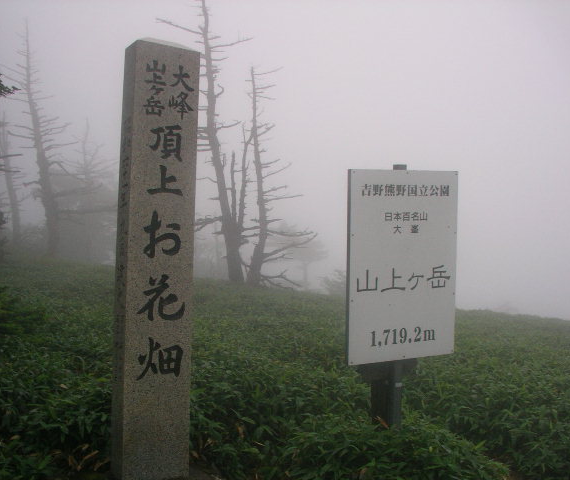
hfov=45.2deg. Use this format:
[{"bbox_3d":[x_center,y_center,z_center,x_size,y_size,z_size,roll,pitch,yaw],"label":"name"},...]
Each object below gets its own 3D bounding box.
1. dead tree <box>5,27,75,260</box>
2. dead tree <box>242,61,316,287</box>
[{"bbox_3d":[-6.433,-2.644,18.000,1.680,6.160,1.700,1,0,0],"label":"dead tree"},{"bbox_3d":[-0.121,-1.392,15.000,1.530,4.820,1.450,1,0,0],"label":"dead tree"}]

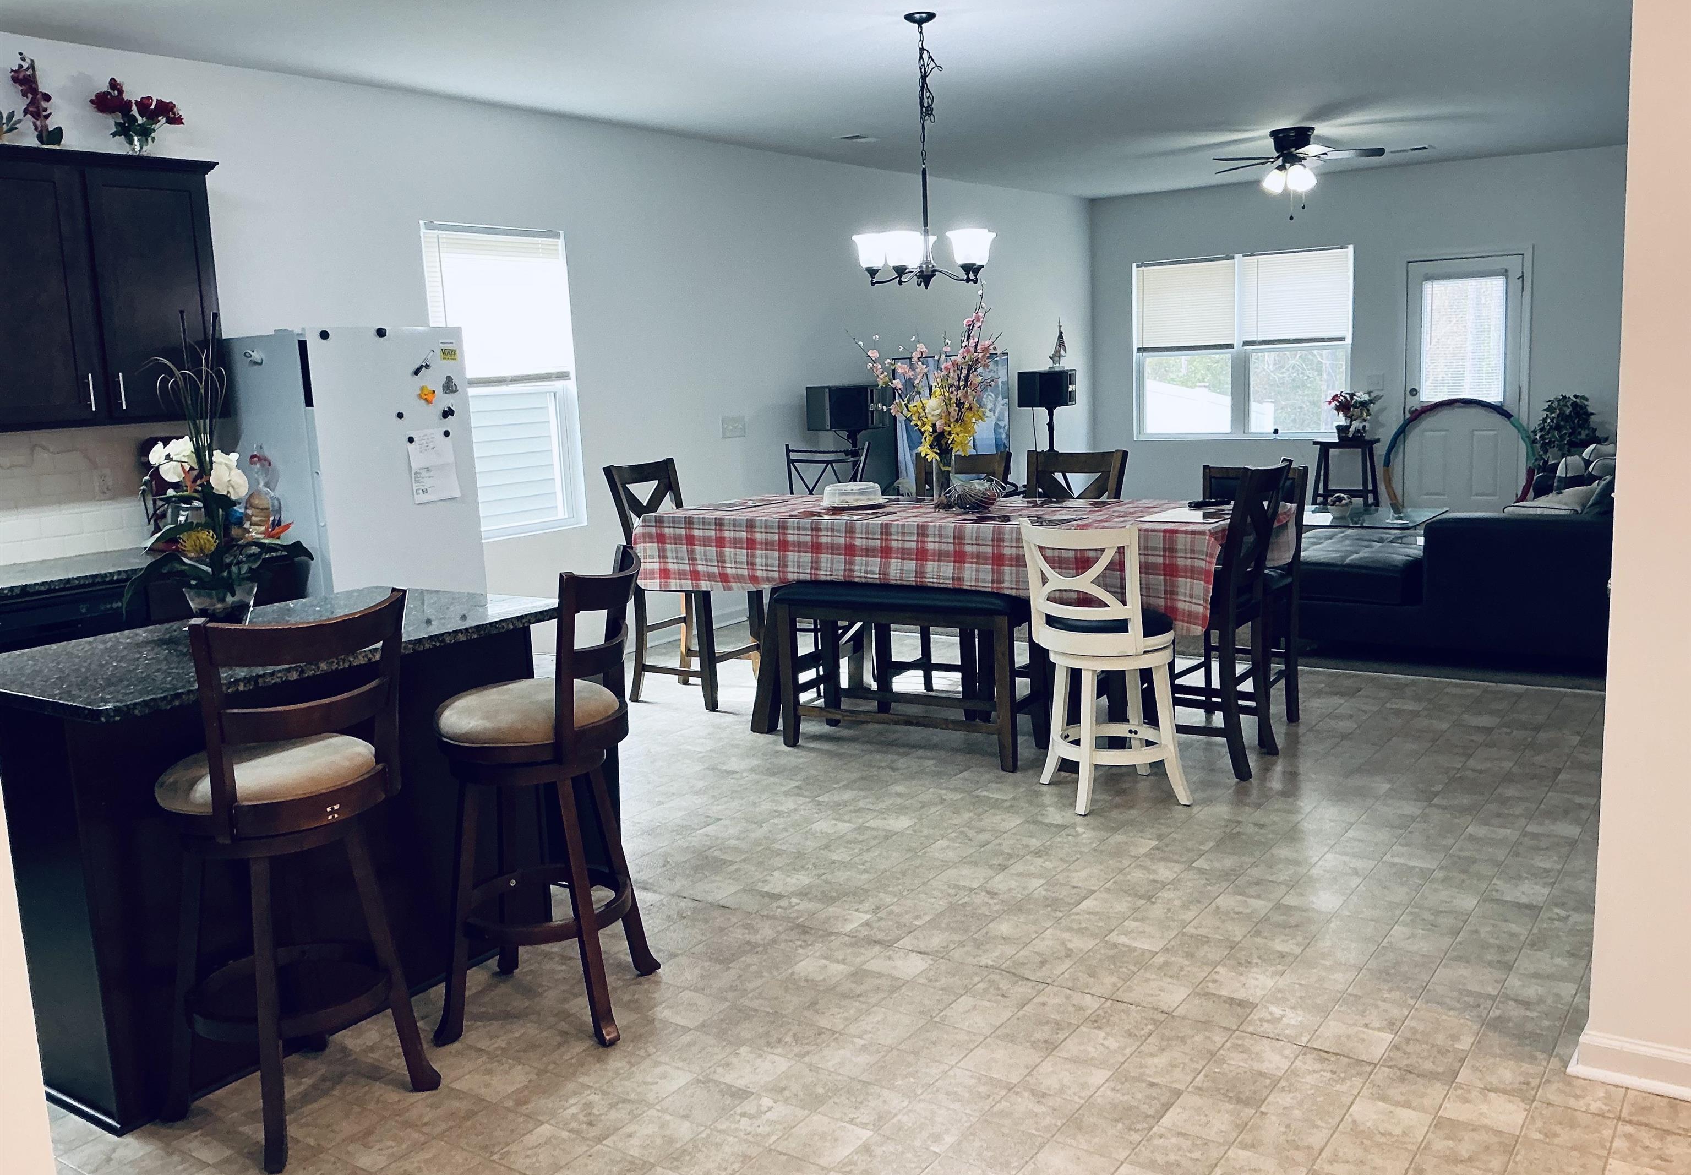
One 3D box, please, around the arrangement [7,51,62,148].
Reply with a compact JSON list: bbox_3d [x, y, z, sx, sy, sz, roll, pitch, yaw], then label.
[{"bbox_3d":[-2.765,-1.654,4.698,0.150,0.340,0.160,4,12,36],"label":"arrangement"}]

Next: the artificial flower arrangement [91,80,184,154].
[{"bbox_3d":[-2.552,-1.701,4.934,0.250,0.255,0.310,4,11,35],"label":"artificial flower arrangement"}]

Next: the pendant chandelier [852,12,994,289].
[{"bbox_3d":[0.306,-1.644,5.186,0.570,1.000,0.570,-2,9,4],"label":"pendant chandelier"}]

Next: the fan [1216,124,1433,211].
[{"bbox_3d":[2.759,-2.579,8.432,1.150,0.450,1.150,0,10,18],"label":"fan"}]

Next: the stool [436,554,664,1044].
[{"bbox_3d":[-0.708,0.464,3.150,0.465,1.066,0.435,-1,9,8],"label":"stool"}]

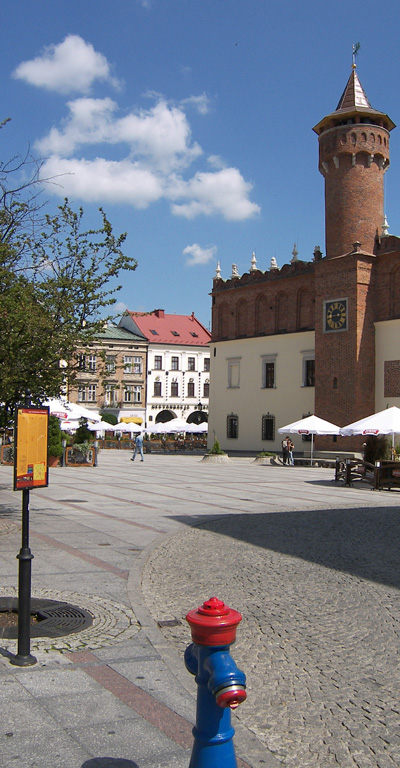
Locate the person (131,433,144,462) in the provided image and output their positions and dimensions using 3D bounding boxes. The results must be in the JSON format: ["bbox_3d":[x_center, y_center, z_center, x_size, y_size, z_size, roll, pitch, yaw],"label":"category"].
[{"bbox_3d":[-3.537,3.537,40.339,0.720,1.680,0.500,1,-3,-6],"label":"person"}]

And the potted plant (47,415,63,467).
[{"bbox_3d":[-6.706,2.586,32.500,0.880,2.380,0.880,1,-3,0],"label":"potted plant"}]

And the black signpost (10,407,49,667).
[{"bbox_3d":[-1.321,1.147,5.478,0.200,1.950,0.390,-1,-3,27],"label":"black signpost"}]

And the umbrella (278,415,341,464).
[{"bbox_3d":[6.567,3.353,42.418,3.750,3.000,3.750,1,-3,0],"label":"umbrella"}]

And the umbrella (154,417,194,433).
[{"bbox_3d":[-2.102,4.370,62.923,3.800,2.800,3.800,1,-3,0],"label":"umbrella"}]

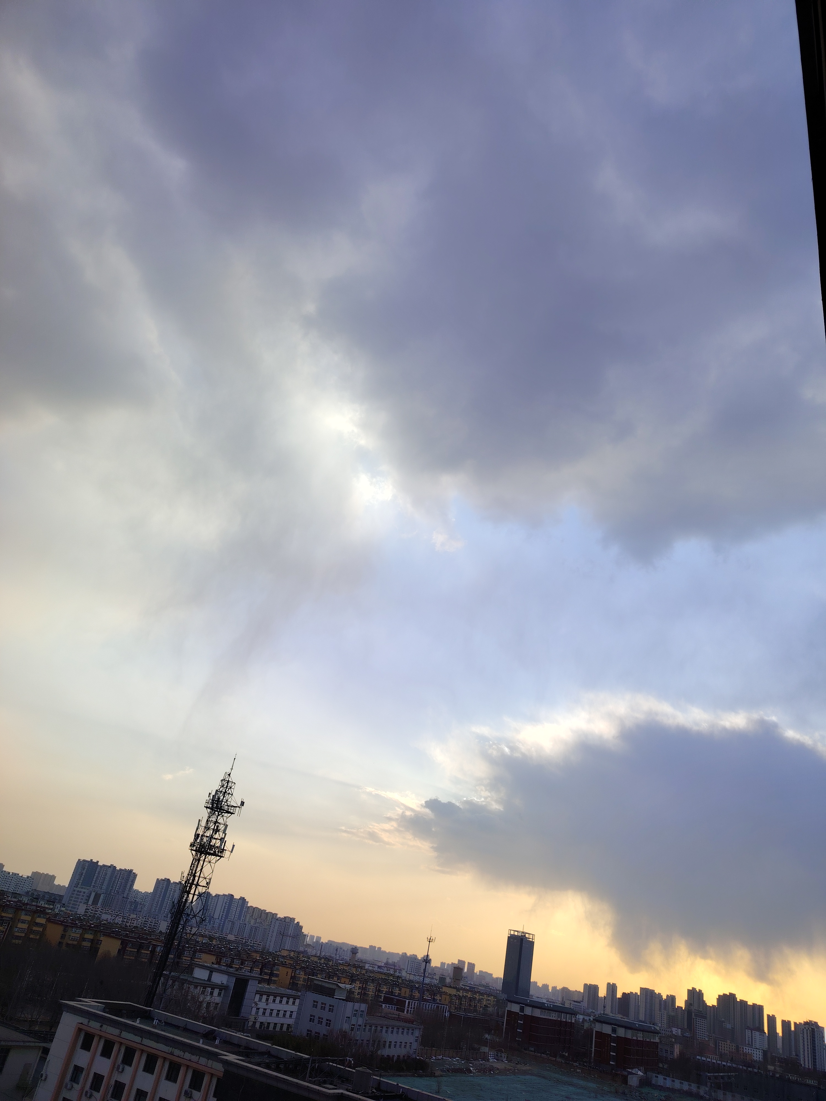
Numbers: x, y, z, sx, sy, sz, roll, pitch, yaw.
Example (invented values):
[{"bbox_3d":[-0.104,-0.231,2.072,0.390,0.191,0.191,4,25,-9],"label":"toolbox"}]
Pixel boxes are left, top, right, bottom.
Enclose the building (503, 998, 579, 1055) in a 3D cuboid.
[{"bbox_3d":[66.040,247.610,396.180,13.970,21.200,66.940,-6,-34,29],"label":"building"}]

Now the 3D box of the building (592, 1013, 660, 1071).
[{"bbox_3d":[106.230,244.850,376.610,13.970,21.200,66.120,-6,-34,29],"label":"building"}]

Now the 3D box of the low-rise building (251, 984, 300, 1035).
[{"bbox_3d":[-46.130,137.930,230.510,13.000,11.500,23.960,-6,-34,29],"label":"low-rise building"}]

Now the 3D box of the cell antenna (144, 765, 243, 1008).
[{"bbox_3d":[-38.130,61.040,131.810,6.000,50.020,6.000,-6,-34,29],"label":"cell antenna"}]

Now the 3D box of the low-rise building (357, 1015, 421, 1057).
[{"bbox_3d":[-11.440,138.750,217.460,13.000,10.300,33.210,-6,-34,29],"label":"low-rise building"}]

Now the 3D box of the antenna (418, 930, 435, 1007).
[{"bbox_3d":[3.870,166.440,293.070,3.600,39.530,3.600,-6,-34,29],"label":"antenna"}]

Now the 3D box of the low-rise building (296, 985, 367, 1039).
[{"bbox_3d":[-22.180,125.890,203.160,15.080,14.200,10.570,-6,-34,29],"label":"low-rise building"}]

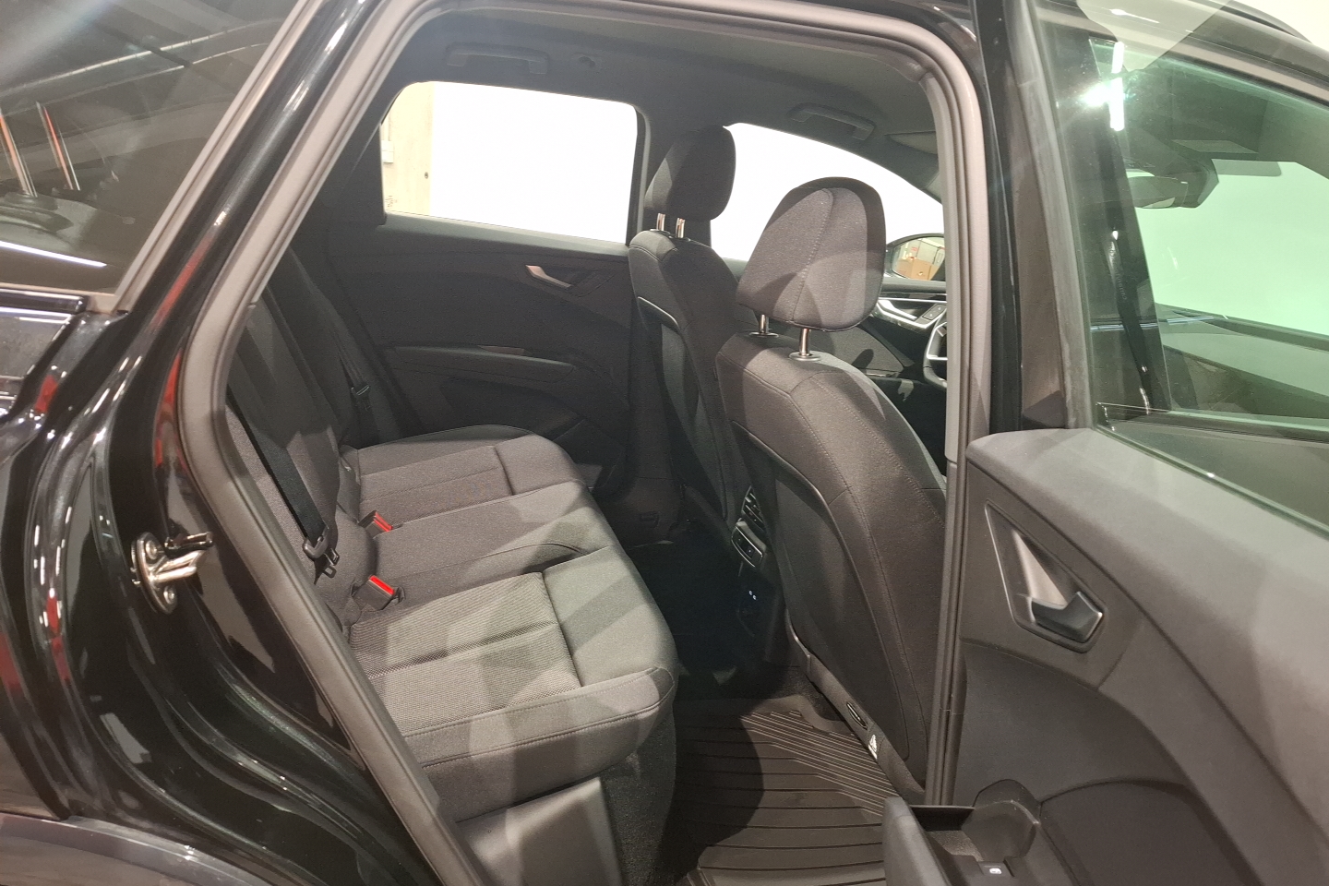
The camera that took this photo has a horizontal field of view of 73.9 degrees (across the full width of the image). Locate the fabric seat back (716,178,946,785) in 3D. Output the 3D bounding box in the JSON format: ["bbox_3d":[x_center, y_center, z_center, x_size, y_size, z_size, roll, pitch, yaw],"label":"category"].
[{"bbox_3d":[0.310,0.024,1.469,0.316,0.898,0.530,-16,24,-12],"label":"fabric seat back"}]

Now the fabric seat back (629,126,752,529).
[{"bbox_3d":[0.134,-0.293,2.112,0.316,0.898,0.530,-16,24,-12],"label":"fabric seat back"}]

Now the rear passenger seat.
[{"bbox_3d":[-0.474,-0.047,1.592,0.775,0.734,1.295,1,20,-19],"label":"rear passenger seat"}]

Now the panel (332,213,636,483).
[{"bbox_3d":[-0.478,-0.222,2.358,0.816,0.704,0.112,1,20,-19],"label":"panel"}]

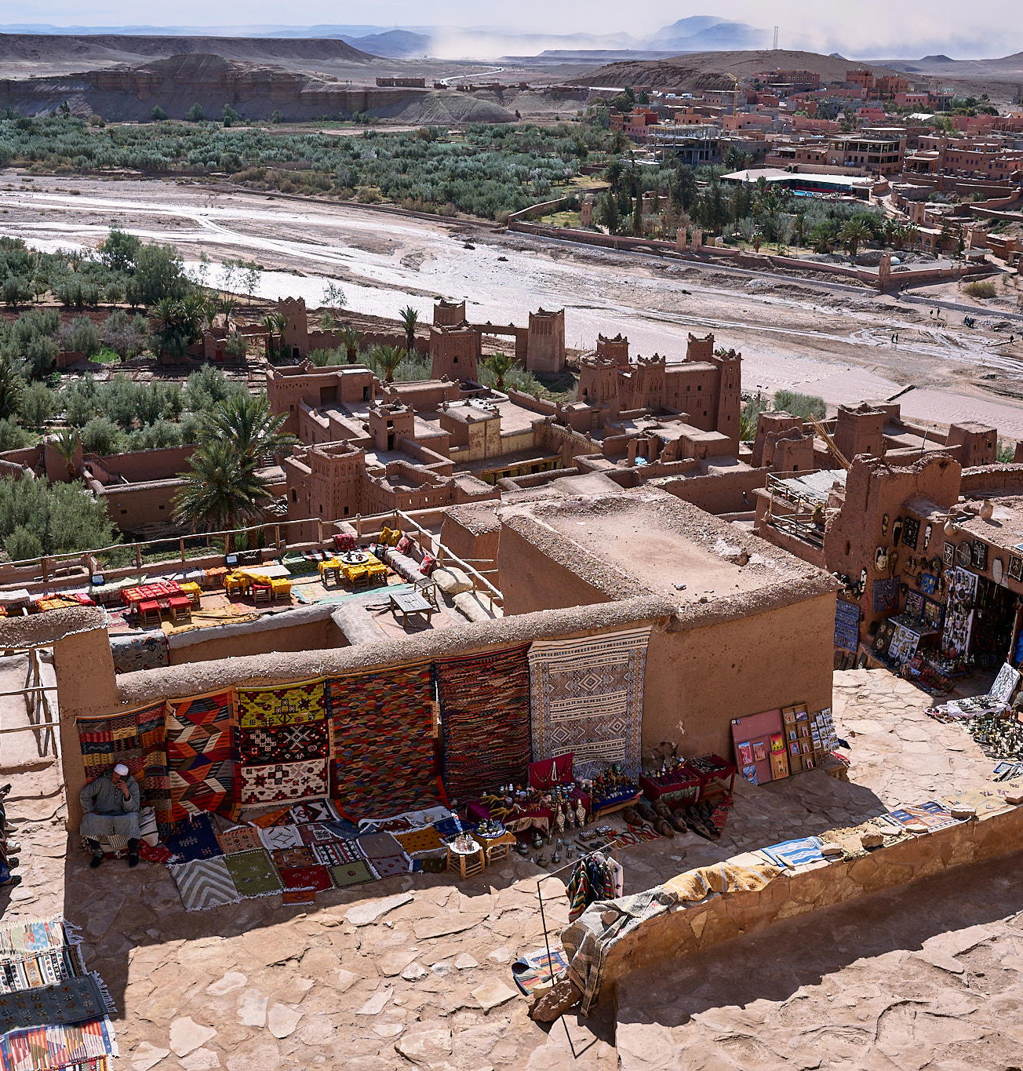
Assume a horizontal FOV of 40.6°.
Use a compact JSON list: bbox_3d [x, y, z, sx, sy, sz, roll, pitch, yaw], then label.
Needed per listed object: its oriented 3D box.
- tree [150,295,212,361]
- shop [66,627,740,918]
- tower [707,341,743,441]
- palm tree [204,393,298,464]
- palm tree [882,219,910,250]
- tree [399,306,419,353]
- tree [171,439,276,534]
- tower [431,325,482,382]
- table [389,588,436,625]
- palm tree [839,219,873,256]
[{"bbox_3d":[-45.455,-28.562,189.799,8.410,9.360,8.410,0,19,0],"label":"tree"},{"bbox_3d":[-1.302,2.789,17.668,8.600,2.300,2.200,-4,20,-11],"label":"shop"},{"bbox_3d":[24.219,-14.842,154.412,2.870,12.530,2.870,-5,21,-14],"label":"tower"},{"bbox_3d":[-18.955,-4.470,101.114,6.830,12.440,6.830,0,19,0],"label":"palm tree"},{"bbox_3d":[76.543,-59.927,275.726,5.750,6.160,5.750,0,19,0],"label":"palm tree"},{"bbox_3d":[-14.105,-27.957,190.889,2.760,7.500,2.760,0,19,0],"label":"tree"},{"bbox_3d":[-23.684,-3.235,113.611,8.250,9.550,8.250,0,20,0],"label":"tree"},{"bbox_3d":[-7.807,-24.508,191.782,5.220,9.200,5.220,-7,21,-19],"label":"tower"},{"bbox_3d":[-1.996,1.472,27.511,0.570,0.310,0.950,-7,20,-19],"label":"table"},{"bbox_3d":[72.477,-62.551,290.236,6.580,7.540,6.580,0,20,0],"label":"palm tree"}]

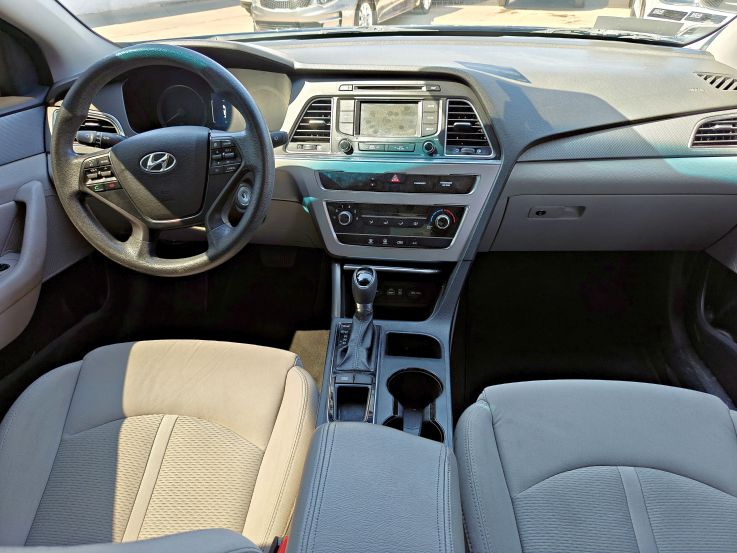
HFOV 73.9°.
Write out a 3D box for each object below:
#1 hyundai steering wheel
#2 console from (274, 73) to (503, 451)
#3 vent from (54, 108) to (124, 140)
[{"bbox_3d":[-0.344,-0.192,0.850,0.378,0.378,0.095,3,9,4],"label":"hyundai steering wheel"},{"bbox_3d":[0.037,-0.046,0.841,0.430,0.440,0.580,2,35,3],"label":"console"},{"bbox_3d":[-0.550,-0.296,0.965,0.138,0.066,0.045,0,20,0],"label":"vent"}]

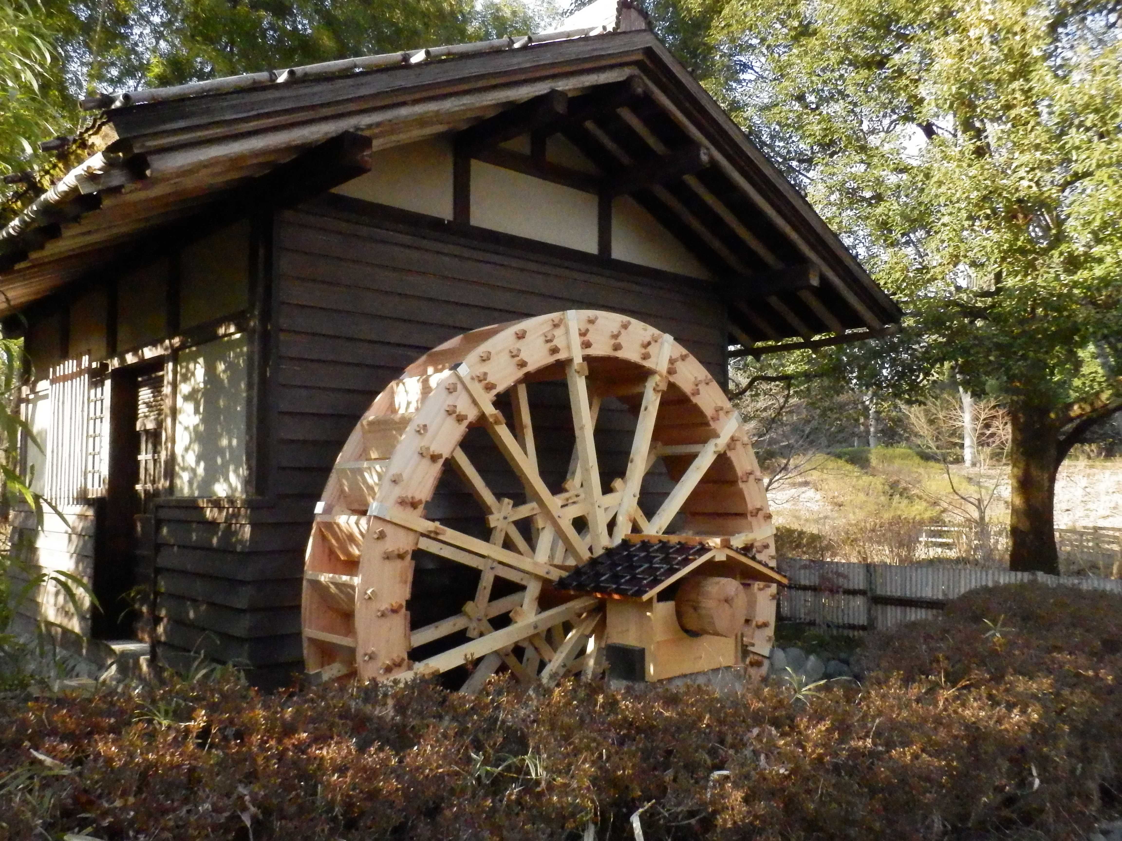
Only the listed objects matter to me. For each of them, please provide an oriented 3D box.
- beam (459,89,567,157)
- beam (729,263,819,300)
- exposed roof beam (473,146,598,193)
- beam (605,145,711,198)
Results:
[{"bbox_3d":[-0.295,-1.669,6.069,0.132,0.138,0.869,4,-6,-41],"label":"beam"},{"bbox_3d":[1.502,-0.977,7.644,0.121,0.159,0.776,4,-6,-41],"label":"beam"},{"bbox_3d":[-0.164,-1.601,6.805,1.050,0.132,0.104,4,-6,-41],"label":"exposed roof beam"},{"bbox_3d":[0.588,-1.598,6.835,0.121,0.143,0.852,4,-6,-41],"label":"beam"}]

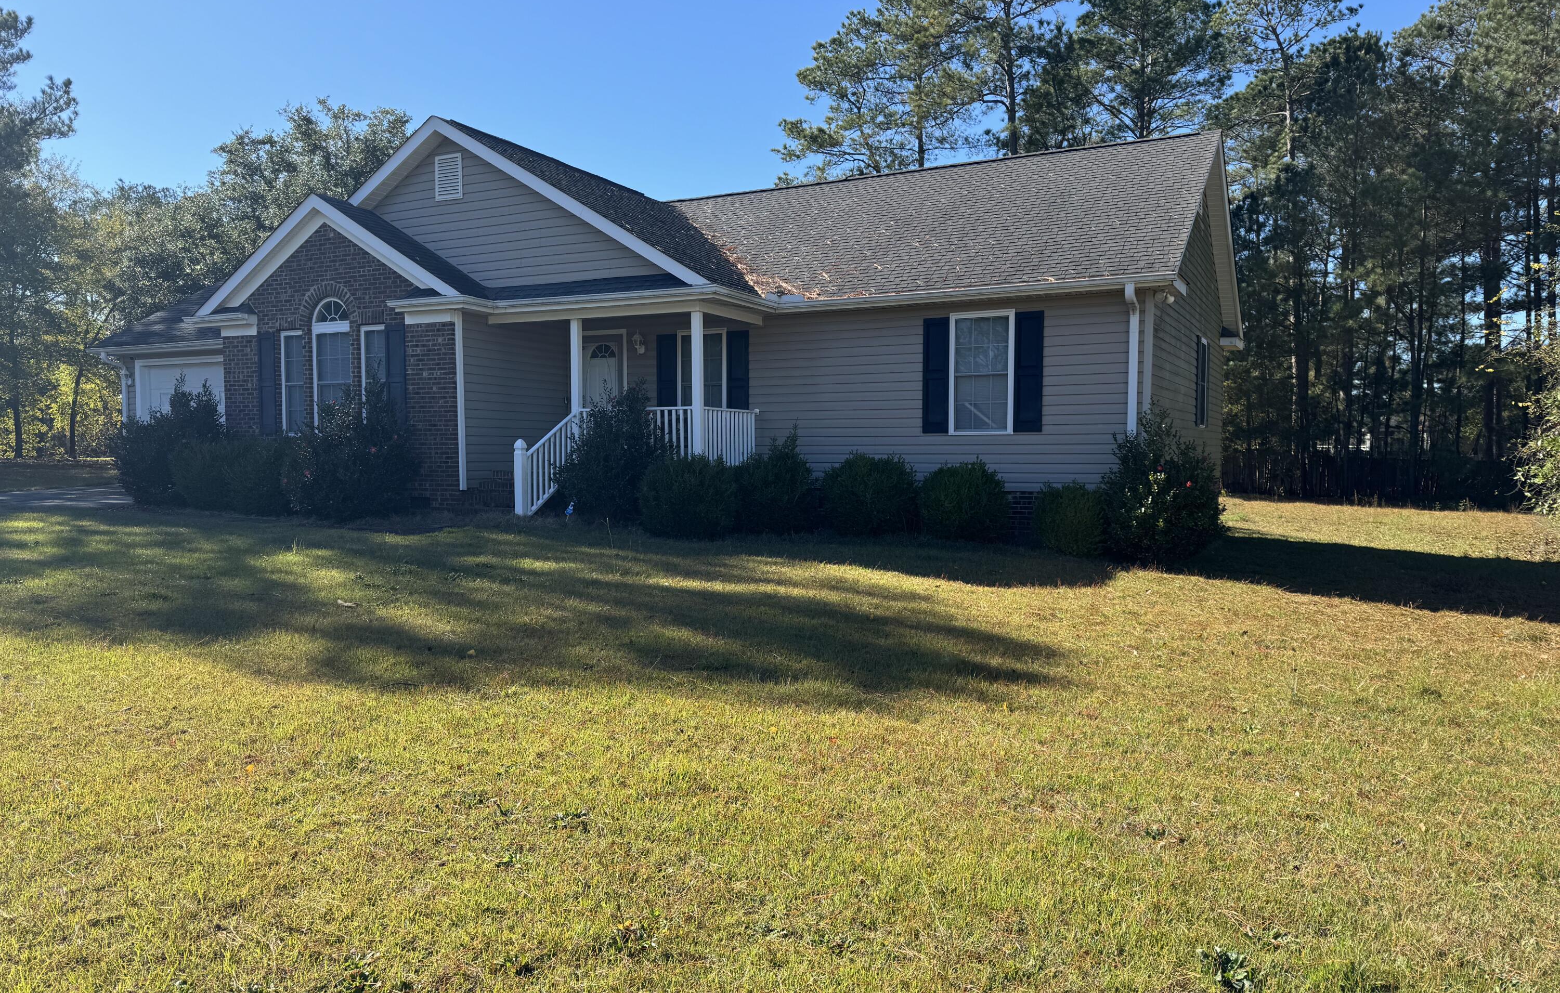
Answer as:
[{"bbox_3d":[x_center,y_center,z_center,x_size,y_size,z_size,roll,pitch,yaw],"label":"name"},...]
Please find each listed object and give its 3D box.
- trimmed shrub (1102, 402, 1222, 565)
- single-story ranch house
[{"bbox_3d":[4.332,-0.164,12.321,1.374,1.737,1.374,1,3,27],"label":"trimmed shrub"},{"bbox_3d":[-2.967,-2.957,21.226,21.330,6.080,12.750,1,3,27],"label":"single-story ranch house"}]

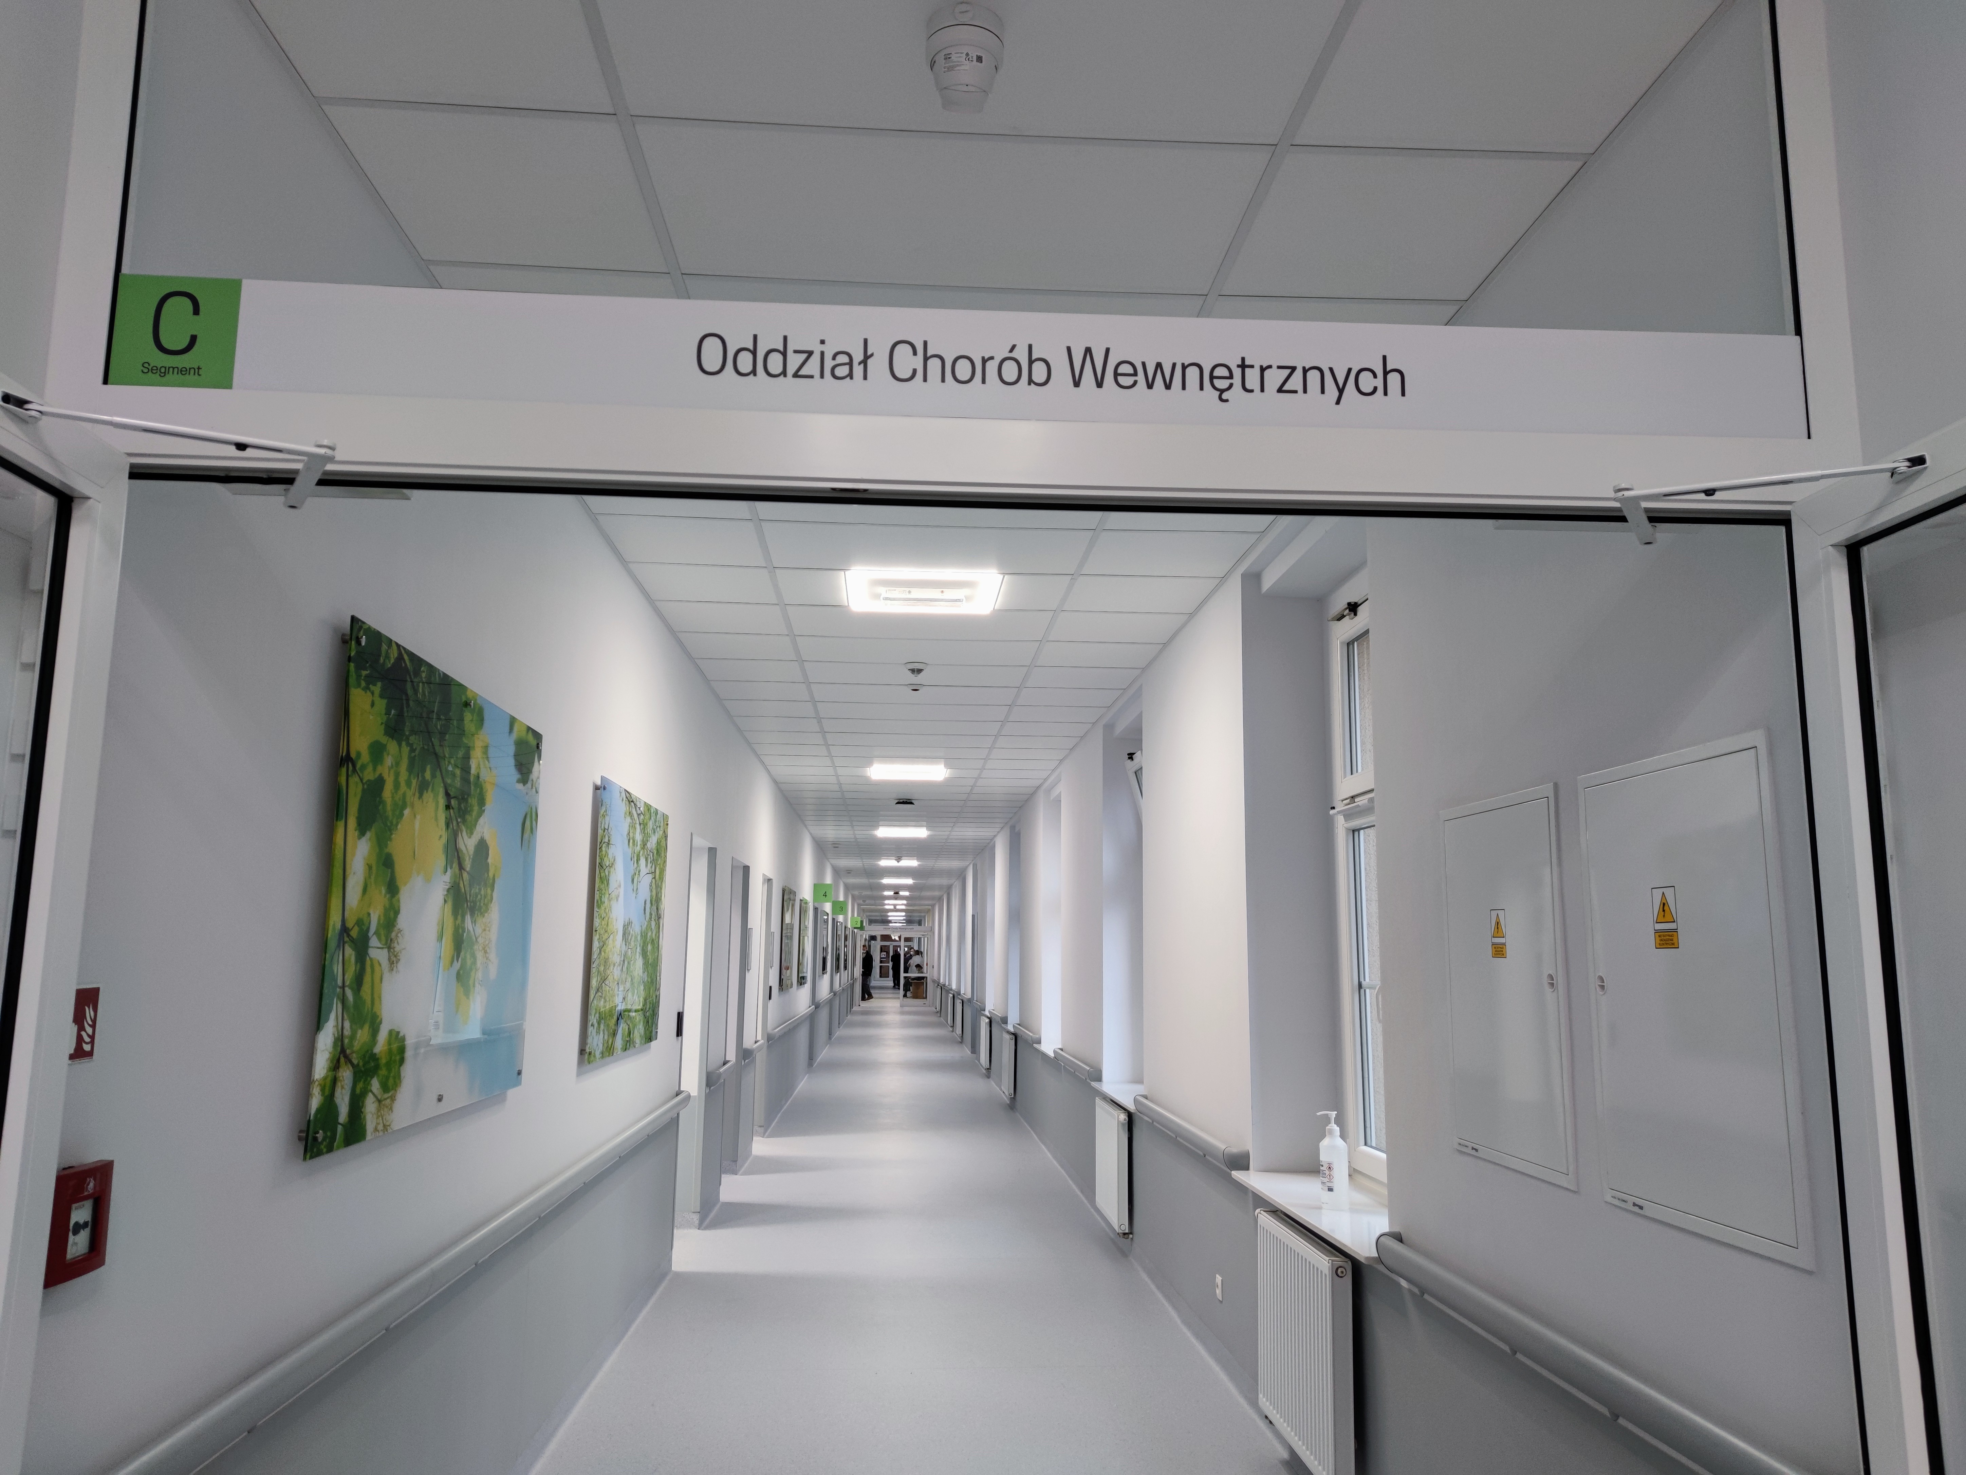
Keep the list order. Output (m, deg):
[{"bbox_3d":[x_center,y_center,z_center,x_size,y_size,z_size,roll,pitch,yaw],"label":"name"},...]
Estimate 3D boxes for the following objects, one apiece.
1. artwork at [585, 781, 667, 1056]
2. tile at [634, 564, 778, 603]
[{"bbox_3d":[-1.412,0.739,5.444,0.031,0.996,1.459,1,-9,-4],"label":"artwork"},{"bbox_3d":[-1.127,-0.638,5.609,0.529,0.025,0.579,1,-9,-4],"label":"tile"}]

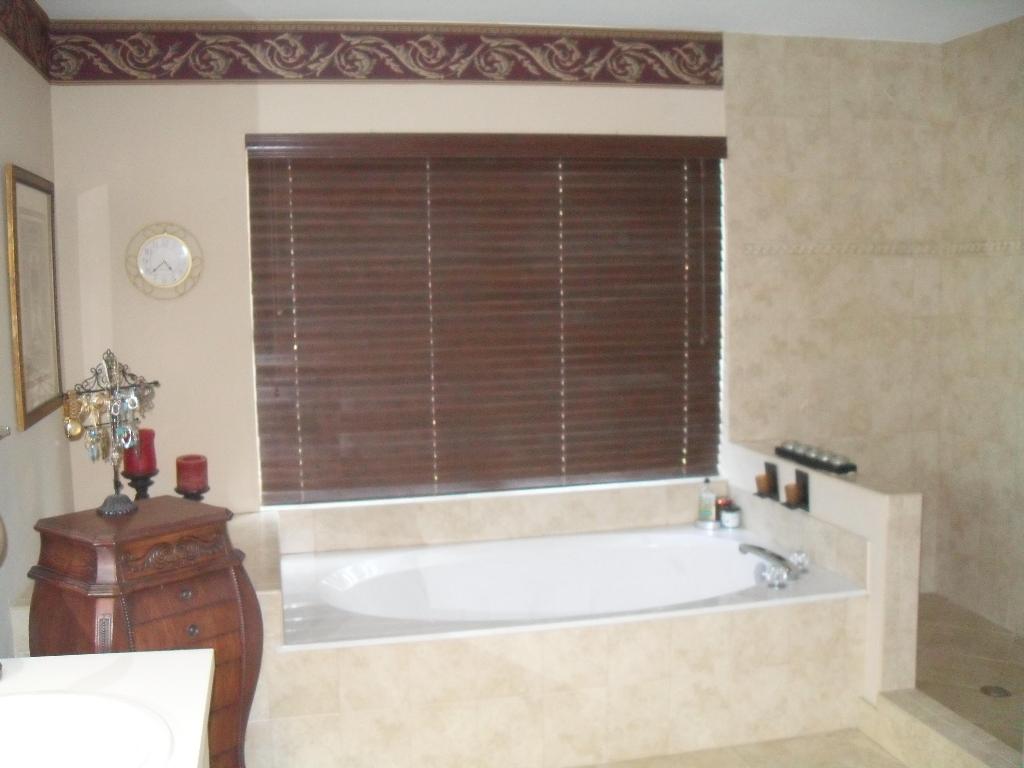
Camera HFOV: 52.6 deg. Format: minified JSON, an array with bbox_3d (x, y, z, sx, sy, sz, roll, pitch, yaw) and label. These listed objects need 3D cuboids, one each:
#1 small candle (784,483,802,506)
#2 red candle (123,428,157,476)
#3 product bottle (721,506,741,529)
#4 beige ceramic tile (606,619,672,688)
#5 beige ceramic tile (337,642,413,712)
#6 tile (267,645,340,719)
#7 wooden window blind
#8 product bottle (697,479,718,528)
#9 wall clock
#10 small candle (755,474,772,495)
[{"bbox_3d":[1.005,0.395,3.703,0.057,0.070,0.057,-2,6,-12],"label":"small candle"},{"bbox_3d":[-1.257,0.232,3.500,0.103,0.148,0.103,-2,6,-12],"label":"red candle"},{"bbox_3d":[0.890,0.539,4.218,0.080,0.086,0.080,-1,6,2],"label":"product bottle"},{"bbox_3d":[0.386,0.812,3.134,0.204,0.202,0.012,-3,6,-12],"label":"beige ceramic tile"},{"bbox_3d":[-0.394,0.844,2.968,0.201,0.201,0.012,-3,6,-12],"label":"beige ceramic tile"},{"bbox_3d":[-0.588,0.850,2.928,0.202,0.199,0.012,-3,6,-12],"label":"tile"},{"bbox_3d":[-0.047,-0.263,4.082,1.880,1.390,0.080,-2,6,-12],"label":"wooden window blind"},{"bbox_3d":[0.796,0.486,4.223,0.070,0.185,0.055,-1,6,2],"label":"product bottle"},{"bbox_3d":[-1.256,-0.444,3.744,0.270,0.275,0.040,-2,6,-12],"label":"wall clock"},{"bbox_3d":[0.955,0.378,3.932,0.057,0.070,0.057,-2,6,-12],"label":"small candle"}]

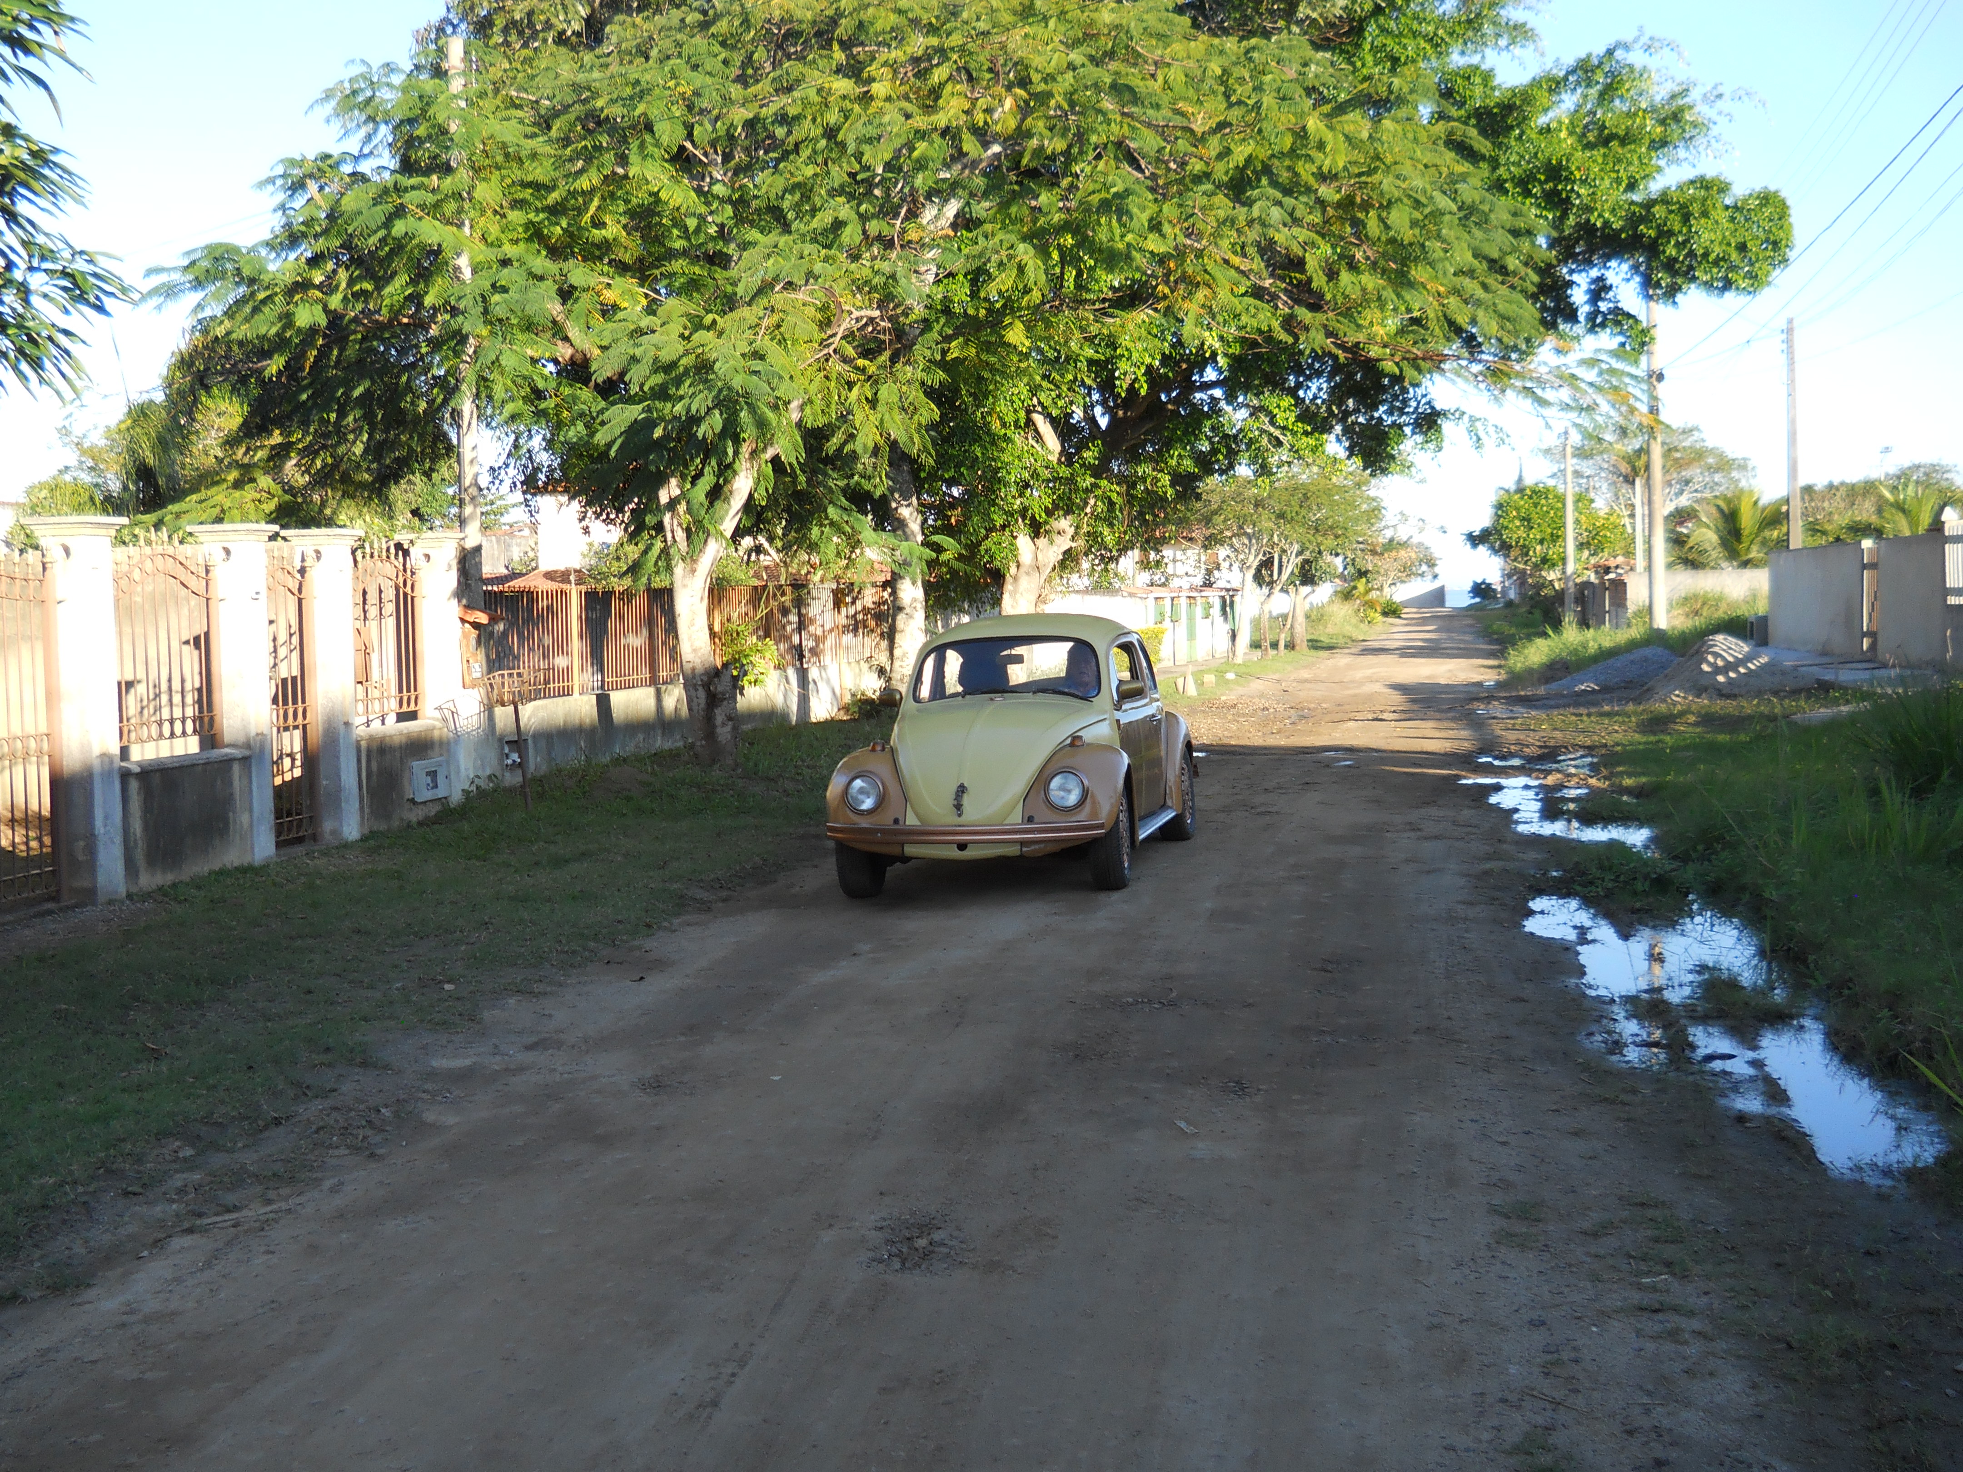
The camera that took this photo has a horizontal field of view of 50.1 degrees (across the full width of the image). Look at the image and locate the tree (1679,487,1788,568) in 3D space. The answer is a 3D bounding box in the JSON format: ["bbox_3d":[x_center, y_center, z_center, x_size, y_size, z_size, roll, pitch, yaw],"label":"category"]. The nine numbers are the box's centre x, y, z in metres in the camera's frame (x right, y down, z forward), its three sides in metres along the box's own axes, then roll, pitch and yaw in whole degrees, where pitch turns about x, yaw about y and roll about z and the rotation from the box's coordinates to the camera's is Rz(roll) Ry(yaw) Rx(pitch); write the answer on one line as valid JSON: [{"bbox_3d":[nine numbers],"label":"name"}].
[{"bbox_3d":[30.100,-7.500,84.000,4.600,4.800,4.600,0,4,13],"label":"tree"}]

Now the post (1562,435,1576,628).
[{"bbox_3d":[22.120,-7.850,79.000,0.290,7.600,0.290,-1,4,0],"label":"post"}]

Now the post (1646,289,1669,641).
[{"bbox_3d":[14.810,-6.070,46.000,0.320,7.900,0.320,-1,4,0],"label":"post"}]

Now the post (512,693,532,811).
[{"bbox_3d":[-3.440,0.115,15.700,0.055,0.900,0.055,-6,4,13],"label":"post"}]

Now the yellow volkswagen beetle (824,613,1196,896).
[{"bbox_3d":[0.278,0.030,12.100,1.560,1.480,4.050,-1,4,13],"label":"yellow volkswagen beetle"}]

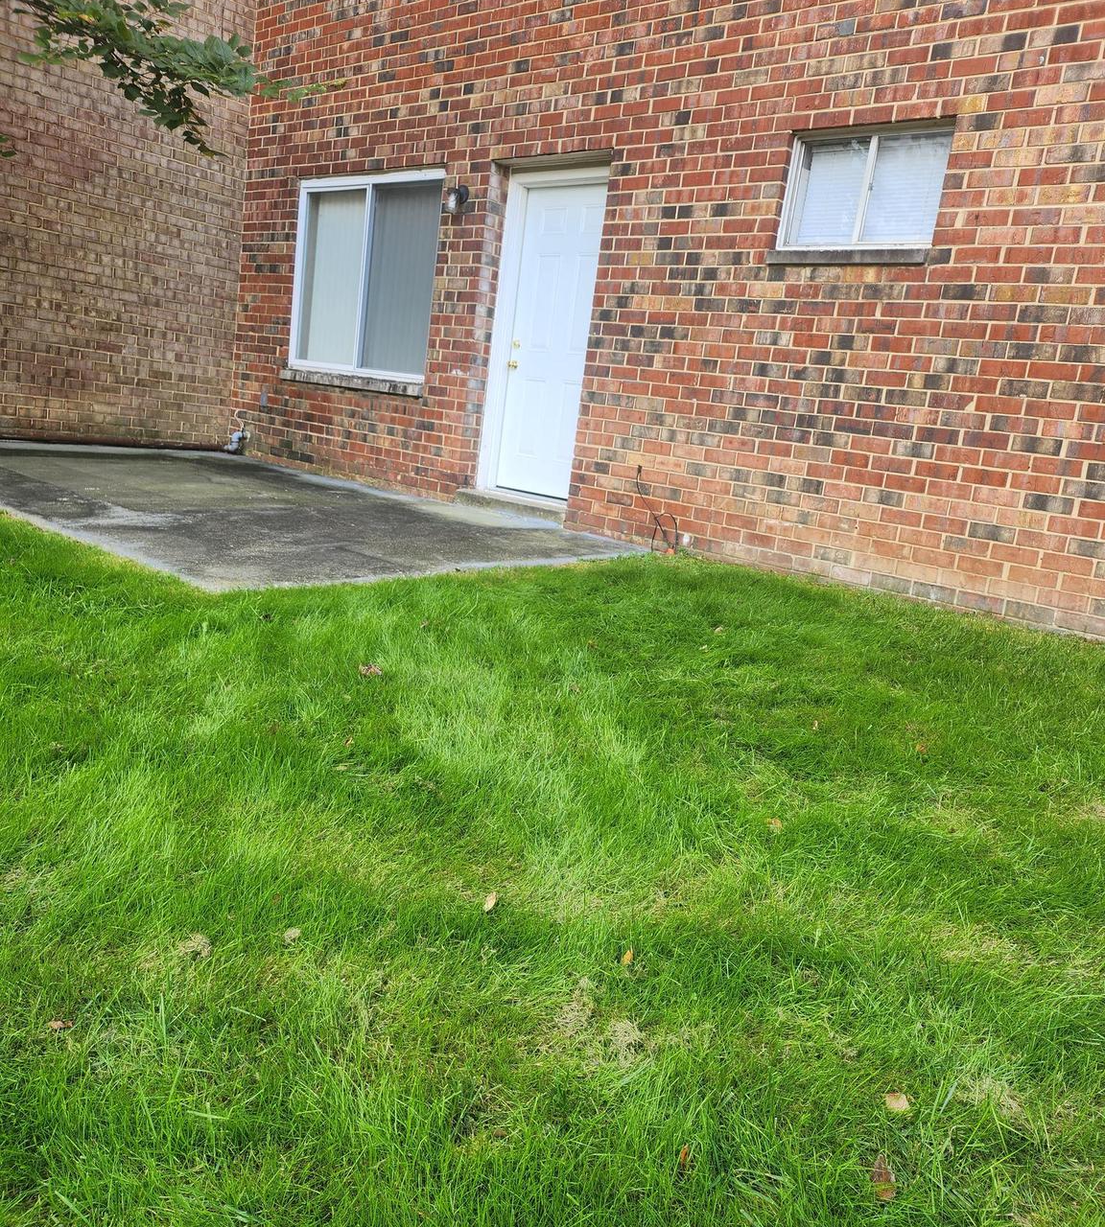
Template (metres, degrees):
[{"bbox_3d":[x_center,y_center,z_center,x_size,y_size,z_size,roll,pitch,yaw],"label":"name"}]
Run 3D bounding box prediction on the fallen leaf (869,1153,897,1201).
[{"bbox_3d":[0.520,0.886,1.607,0.047,0.030,0.085,12,13,23],"label":"fallen leaf"}]

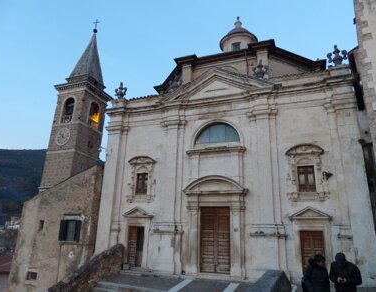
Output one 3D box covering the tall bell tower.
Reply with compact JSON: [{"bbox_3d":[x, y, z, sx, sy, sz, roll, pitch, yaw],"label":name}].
[{"bbox_3d":[-12.415,-3.682,32.663,4.708,23.809,4.708,-4,-18,19],"label":"tall bell tower"}]

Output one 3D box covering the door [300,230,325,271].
[{"bbox_3d":[6.019,5.249,13.428,1.031,2.213,0.160,-4,-18,19],"label":"door"}]

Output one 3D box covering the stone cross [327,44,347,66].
[{"bbox_3d":[8.435,-5.132,16.029,0.880,1.262,0.780,-4,-18,19],"label":"stone cross"}]

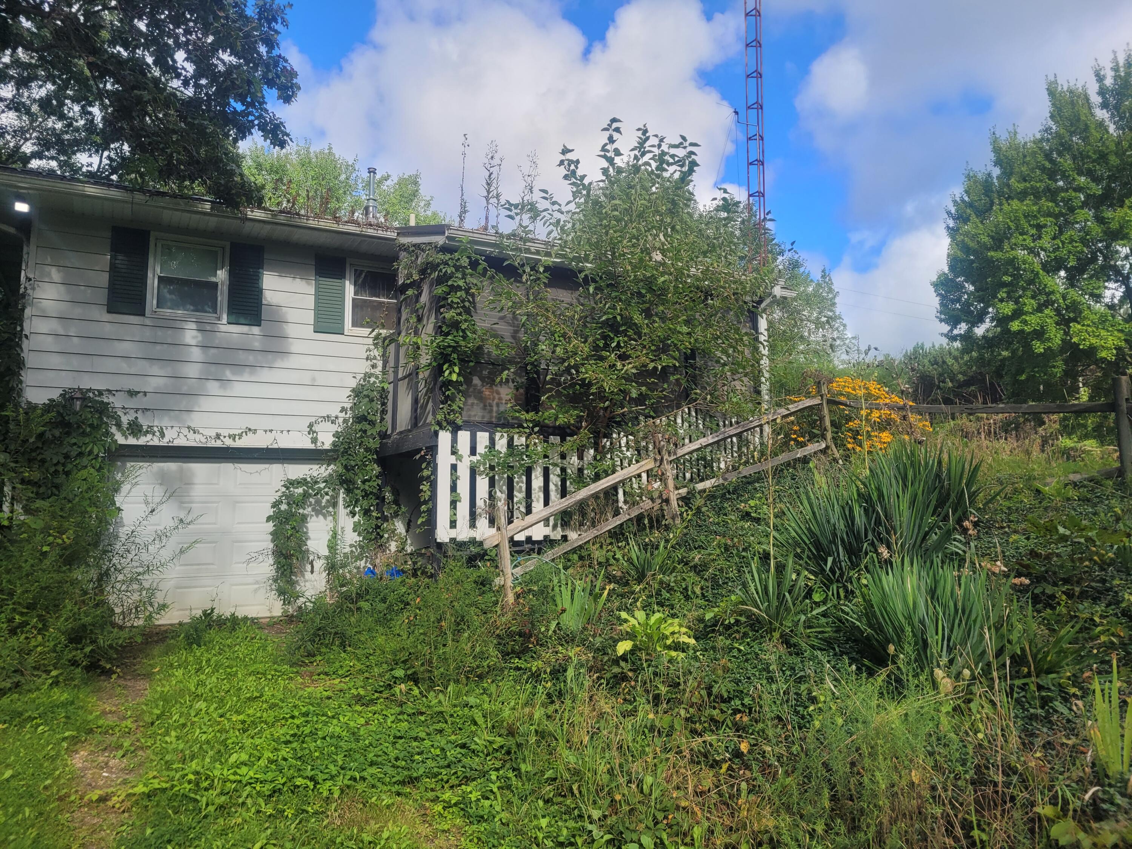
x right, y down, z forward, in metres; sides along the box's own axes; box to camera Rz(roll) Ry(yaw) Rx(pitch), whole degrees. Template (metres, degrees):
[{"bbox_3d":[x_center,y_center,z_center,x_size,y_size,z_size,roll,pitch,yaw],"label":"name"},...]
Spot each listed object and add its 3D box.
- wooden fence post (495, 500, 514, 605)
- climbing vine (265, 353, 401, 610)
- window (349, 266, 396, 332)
[{"bbox_3d":[-0.635,1.327,8.845,0.115,1.062,0.115,-3,-5,-27],"label":"wooden fence post"},{"bbox_3d":[-2.996,0.630,11.116,1.680,3.316,0.450,3,-6,-27],"label":"climbing vine"},{"bbox_3d":[-2.611,-1.709,11.797,0.760,0.926,0.100,3,-6,-27],"label":"window"}]

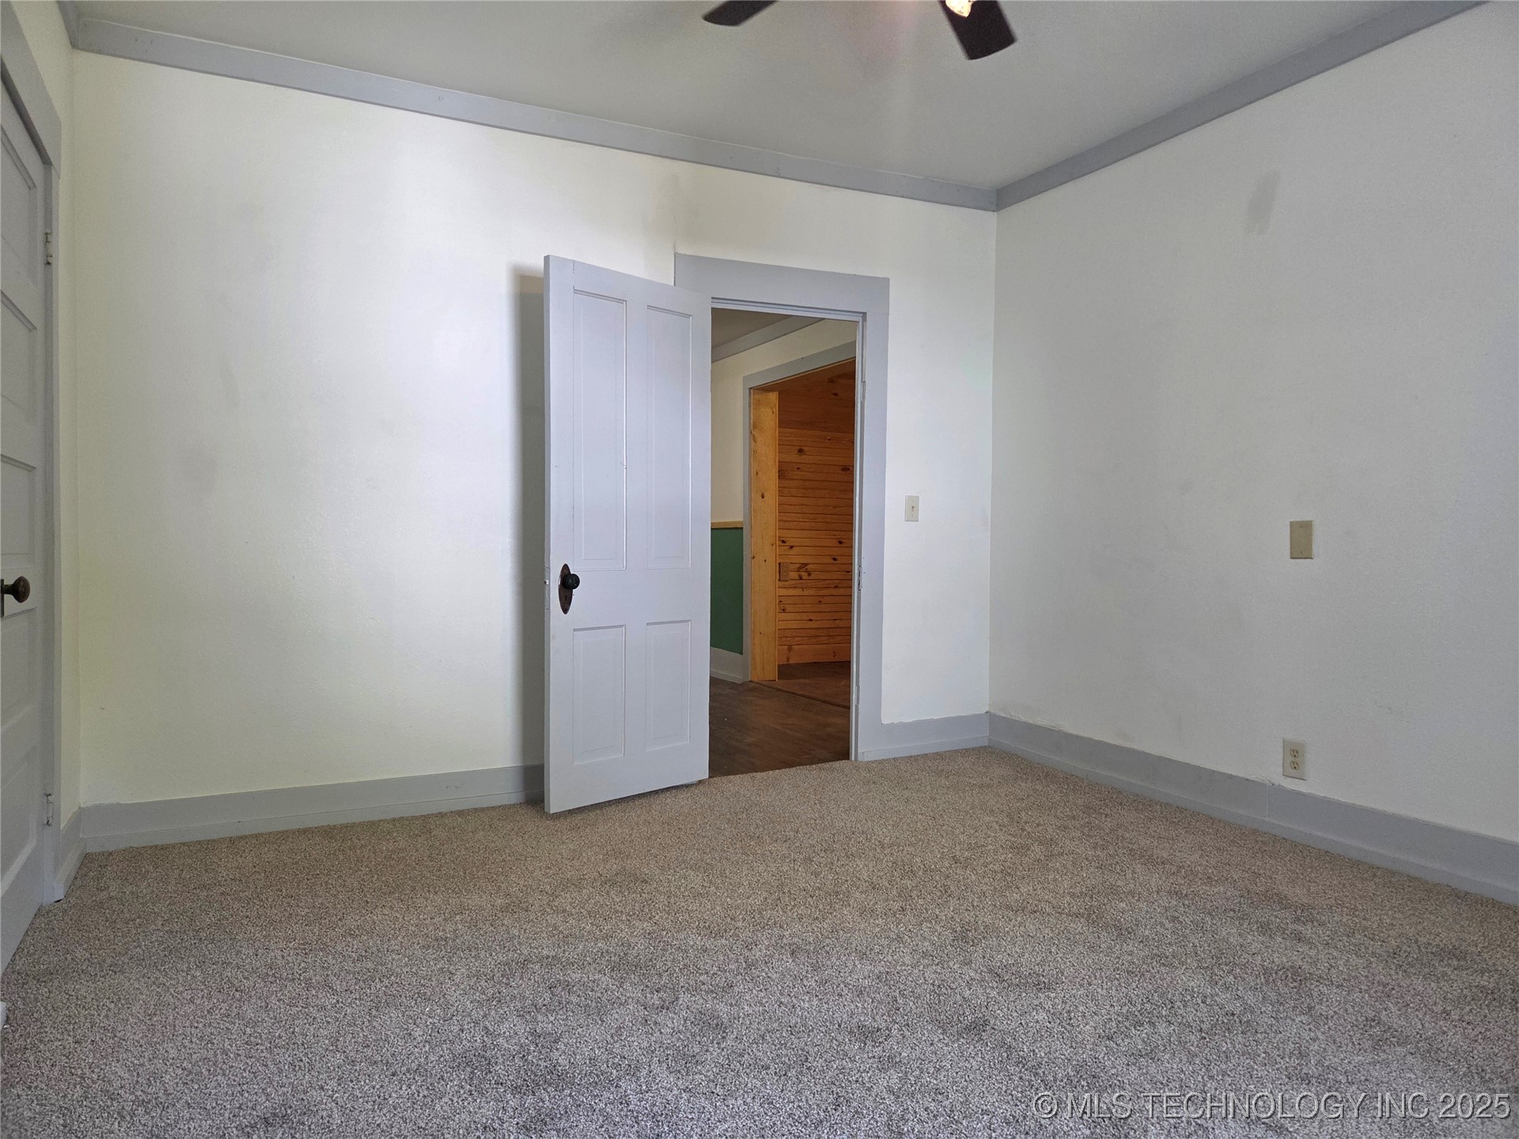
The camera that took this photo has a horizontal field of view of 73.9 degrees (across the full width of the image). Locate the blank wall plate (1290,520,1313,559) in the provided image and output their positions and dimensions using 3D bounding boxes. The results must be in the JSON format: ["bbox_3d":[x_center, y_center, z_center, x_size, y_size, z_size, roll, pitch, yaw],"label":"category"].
[{"bbox_3d":[1.740,-0.095,3.241,0.008,0.115,0.071,-1,2,-26],"label":"blank wall plate"}]

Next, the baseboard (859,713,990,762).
[{"bbox_3d":[0.745,0.747,4.493,0.700,0.155,0.025,-1,2,-26],"label":"baseboard"}]

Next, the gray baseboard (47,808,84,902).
[{"bbox_3d":[-1.983,0.806,2.897,0.026,0.162,0.410,-1,2,-26],"label":"gray baseboard"}]

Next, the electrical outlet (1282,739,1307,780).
[{"bbox_3d":[1.735,0.619,3.273,0.009,0.115,0.071,-1,2,-26],"label":"electrical outlet"}]

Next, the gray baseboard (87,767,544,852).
[{"bbox_3d":[-1.216,0.783,3.523,1.900,0.152,0.025,-1,2,-26],"label":"gray baseboard"}]

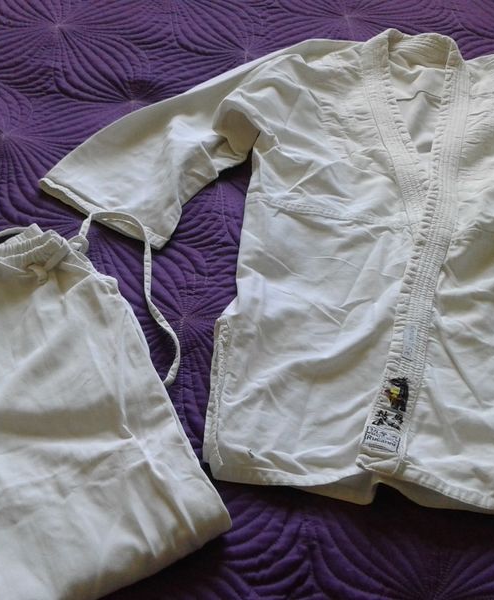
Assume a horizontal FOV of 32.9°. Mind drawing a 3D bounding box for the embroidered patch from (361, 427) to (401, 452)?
[{"bbox_3d":[0.142,0.147,0.885,0.038,0.004,0.022,13,54,7],"label":"embroidered patch"}]

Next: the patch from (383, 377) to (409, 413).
[{"bbox_3d":[0.163,0.101,0.920,0.030,0.004,0.044,12,53,6],"label":"patch"}]

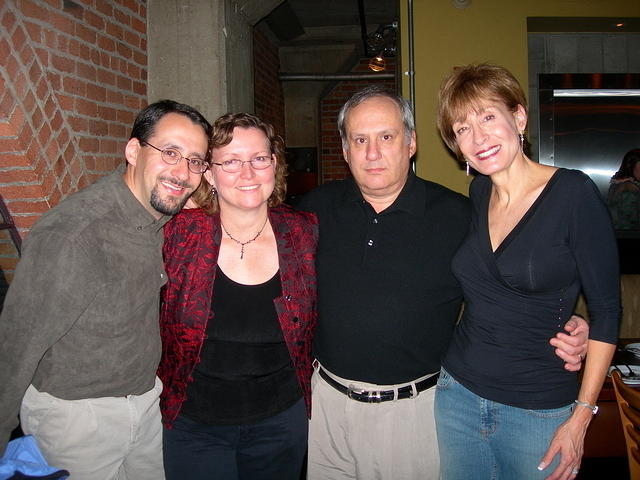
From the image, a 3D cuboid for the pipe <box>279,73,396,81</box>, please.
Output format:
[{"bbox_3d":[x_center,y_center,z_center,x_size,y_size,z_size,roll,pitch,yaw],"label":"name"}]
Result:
[{"bbox_3d":[0.170,-1.608,6.900,1.170,0.052,0.052,0,6,6],"label":"pipe"}]

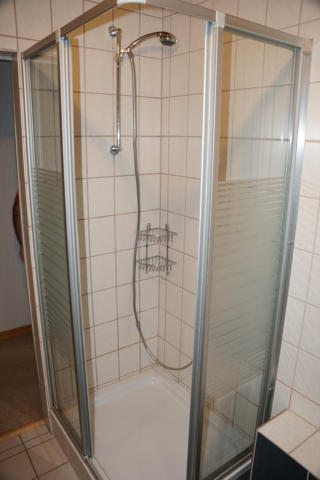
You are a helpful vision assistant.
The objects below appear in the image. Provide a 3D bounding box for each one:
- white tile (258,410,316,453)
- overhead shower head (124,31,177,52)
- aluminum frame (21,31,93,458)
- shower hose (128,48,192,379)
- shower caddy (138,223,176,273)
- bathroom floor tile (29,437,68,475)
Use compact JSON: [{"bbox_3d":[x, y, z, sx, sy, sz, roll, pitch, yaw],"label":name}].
[{"bbox_3d":[0.511,0.759,1.438,0.198,0.010,0.147,-10,19,-35],"label":"white tile"},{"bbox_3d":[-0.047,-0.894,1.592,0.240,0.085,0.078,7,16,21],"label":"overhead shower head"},{"bbox_3d":[-0.440,0.123,1.547,0.045,1.690,0.485,-10,19,-35],"label":"aluminum frame"},{"bbox_3d":[0.019,-0.065,1.808,0.345,1.660,0.090,6,16,19],"label":"shower hose"},{"bbox_3d":[-0.018,0.061,2.057,0.215,0.300,0.175,3,15,8],"label":"shower caddy"},{"bbox_3d":[-0.588,1.127,1.874,0.165,0.010,0.193,-10,19,-35],"label":"bathroom floor tile"}]

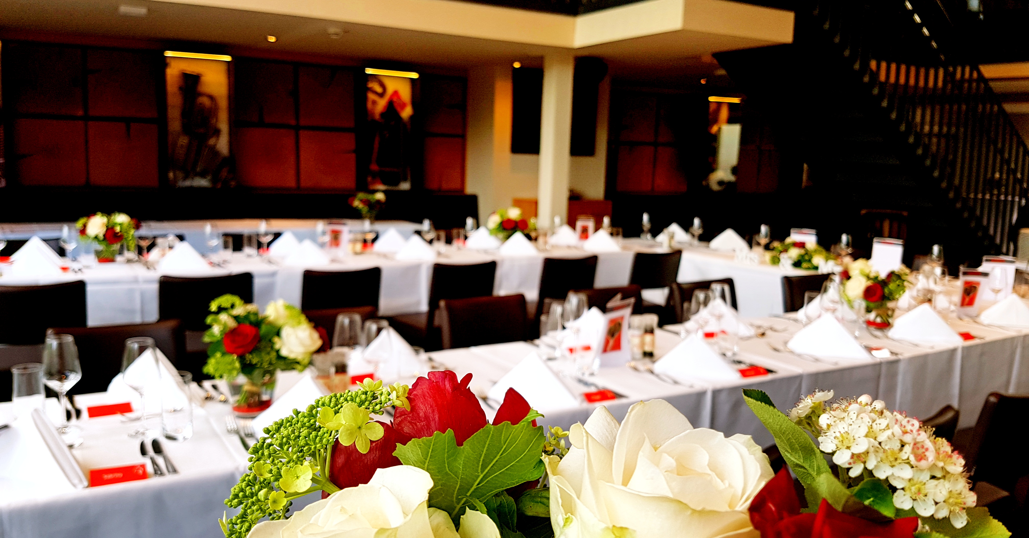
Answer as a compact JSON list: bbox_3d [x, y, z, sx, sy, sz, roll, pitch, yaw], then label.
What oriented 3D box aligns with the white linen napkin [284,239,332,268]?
[{"bbox_3d":[-1.229,-0.101,4.643,0.285,0.145,0.185,5,9,19],"label":"white linen napkin"}]

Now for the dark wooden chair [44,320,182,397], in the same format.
[{"bbox_3d":[-1.262,0.633,2.523,0.430,0.820,0.540,-3,10,-30],"label":"dark wooden chair"}]

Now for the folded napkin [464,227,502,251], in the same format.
[{"bbox_3d":[-0.224,-0.234,5.631,0.255,0.147,0.150,-3,10,-29],"label":"folded napkin"}]

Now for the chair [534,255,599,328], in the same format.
[{"bbox_3d":[0.200,0.302,5.015,0.430,0.820,0.540,-4,10,-35],"label":"chair"}]

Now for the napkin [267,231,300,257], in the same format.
[{"bbox_3d":[-1.523,-0.174,5.075,0.285,0.145,0.185,7,10,30],"label":"napkin"}]

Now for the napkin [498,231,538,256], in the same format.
[{"bbox_3d":[0.040,-0.179,5.341,0.255,0.147,0.150,-3,10,-29],"label":"napkin"}]

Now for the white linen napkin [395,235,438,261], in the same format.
[{"bbox_3d":[-0.625,-0.141,5.034,0.285,0.145,0.185,6,9,23],"label":"white linen napkin"}]

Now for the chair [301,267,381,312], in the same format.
[{"bbox_3d":[-1.032,0.364,4.307,0.430,0.830,0.520,-3,10,-29],"label":"chair"}]

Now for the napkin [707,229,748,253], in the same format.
[{"bbox_3d":[1.668,-0.217,5.995,0.285,0.145,0.185,3,9,8],"label":"napkin"}]

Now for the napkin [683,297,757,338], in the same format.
[{"bbox_3d":[0.832,0.182,3.189,0.285,0.145,0.185,7,10,30],"label":"napkin"}]

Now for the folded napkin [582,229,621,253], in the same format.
[{"bbox_3d":[0.638,-0.208,5.647,0.255,0.147,0.150,-3,10,-29],"label":"folded napkin"}]

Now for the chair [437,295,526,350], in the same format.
[{"bbox_3d":[-0.035,0.563,3.249,0.430,0.830,0.520,-3,10,-29],"label":"chair"}]

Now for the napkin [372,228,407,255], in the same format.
[{"bbox_3d":[-0.874,-0.204,5.403,0.285,0.145,0.185,5,9,21],"label":"napkin"}]

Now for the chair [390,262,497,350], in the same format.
[{"bbox_3d":[-0.427,0.341,4.632,0.430,0.820,0.540,-4,10,-35],"label":"chair"}]

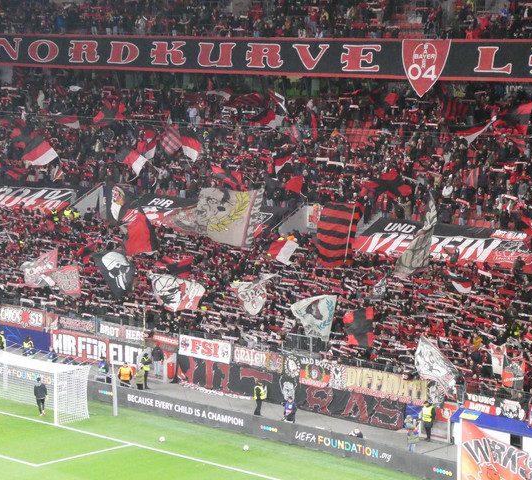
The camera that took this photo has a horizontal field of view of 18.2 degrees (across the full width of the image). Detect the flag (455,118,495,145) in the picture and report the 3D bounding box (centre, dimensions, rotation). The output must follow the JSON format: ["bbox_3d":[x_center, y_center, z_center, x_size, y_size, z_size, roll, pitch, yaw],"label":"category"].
[{"bbox_3d":[12.301,-6.370,97.700,2.240,1.500,0.600,4,7,27],"label":"flag"}]

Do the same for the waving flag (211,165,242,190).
[{"bbox_3d":[-2.405,-3.805,101.303,1.917,1.567,0.500,1,7,11],"label":"waving flag"}]

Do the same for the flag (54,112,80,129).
[{"bbox_3d":[-13.957,-8.402,117.000,1.828,1.125,0.400,3,7,20],"label":"flag"}]

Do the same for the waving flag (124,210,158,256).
[{"bbox_3d":[-7.220,-0.377,96.500,1.972,2.668,0.600,3,7,20],"label":"waving flag"}]

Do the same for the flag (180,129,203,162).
[{"bbox_3d":[-4.746,-6.083,106.000,1.401,2.038,0.400,3,7,20],"label":"flag"}]

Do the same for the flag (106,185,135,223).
[{"bbox_3d":[-8.823,-2.213,100.899,1.662,2.281,0.500,1,7,8],"label":"flag"}]

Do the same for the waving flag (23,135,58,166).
[{"bbox_3d":[-15.517,-6.159,114.500,2.480,2.160,0.500,1,6,7],"label":"waving flag"}]

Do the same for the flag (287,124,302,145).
[{"bbox_3d":[1.794,-6.642,104.768,0.971,1.247,0.400,2,7,12],"label":"flag"}]

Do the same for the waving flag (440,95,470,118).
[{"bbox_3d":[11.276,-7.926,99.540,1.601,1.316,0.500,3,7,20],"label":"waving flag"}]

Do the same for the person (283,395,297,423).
[{"bbox_3d":[1.086,8.056,76.678,0.600,1.710,0.500,6,9,43],"label":"person"}]

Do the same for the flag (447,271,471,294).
[{"bbox_3d":[9.560,2.193,82.000,1.230,0.970,0.400,4,7,29],"label":"flag"}]

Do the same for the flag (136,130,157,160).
[{"bbox_3d":[-7.902,-6.275,110.500,1.240,1.950,0.450,2,7,16],"label":"flag"}]

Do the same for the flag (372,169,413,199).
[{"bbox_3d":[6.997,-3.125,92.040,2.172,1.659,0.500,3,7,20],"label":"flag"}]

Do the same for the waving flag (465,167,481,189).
[{"bbox_3d":[11.355,-3.437,91.500,0.880,1.210,0.400,3,7,20],"label":"waving flag"}]

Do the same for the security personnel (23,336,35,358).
[{"bbox_3d":[-13.114,6.224,92.051,0.520,1.760,0.420,6,9,43],"label":"security personnel"}]

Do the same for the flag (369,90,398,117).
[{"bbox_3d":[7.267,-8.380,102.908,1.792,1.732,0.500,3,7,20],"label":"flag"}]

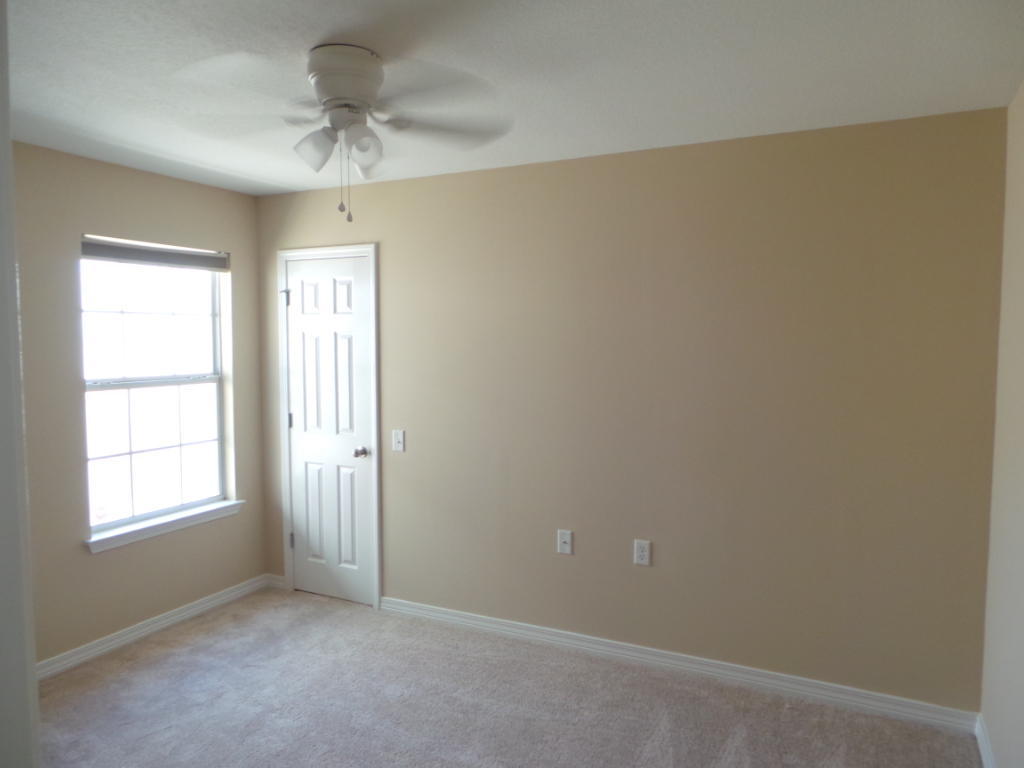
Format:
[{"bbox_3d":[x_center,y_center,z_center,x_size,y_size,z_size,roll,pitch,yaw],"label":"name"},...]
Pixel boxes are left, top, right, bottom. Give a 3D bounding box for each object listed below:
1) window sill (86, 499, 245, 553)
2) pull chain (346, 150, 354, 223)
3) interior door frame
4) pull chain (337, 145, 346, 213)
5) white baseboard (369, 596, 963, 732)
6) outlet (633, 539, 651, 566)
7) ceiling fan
[{"bbox_3d":[-1.878,0.766,3.729,0.115,0.072,0.975,2,4,26],"label":"window sill"},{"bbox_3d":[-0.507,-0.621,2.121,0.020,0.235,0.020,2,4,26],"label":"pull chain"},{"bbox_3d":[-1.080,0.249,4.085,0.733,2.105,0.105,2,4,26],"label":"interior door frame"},{"bbox_3d":[-0.517,-0.633,2.071,0.021,0.224,0.021,0,4,0],"label":"pull chain"},{"bbox_3d":[0.550,1.311,3.332,2.913,0.082,0.016,2,4,26],"label":"white baseboard"},{"bbox_3d":[0.625,0.807,3.266,0.072,0.116,0.010,2,4,26],"label":"outlet"},{"bbox_3d":[-0.495,-0.831,2.118,1.050,0.360,1.050,2,4,26],"label":"ceiling fan"}]

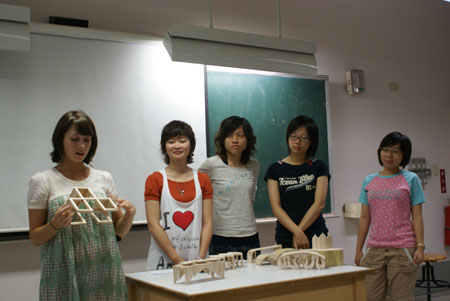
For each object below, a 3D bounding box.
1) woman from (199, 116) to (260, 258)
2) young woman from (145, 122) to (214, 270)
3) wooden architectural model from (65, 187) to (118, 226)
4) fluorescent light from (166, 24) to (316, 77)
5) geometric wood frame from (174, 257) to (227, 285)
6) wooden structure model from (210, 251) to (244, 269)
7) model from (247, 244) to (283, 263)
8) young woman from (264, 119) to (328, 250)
[{"bbox_3d":[0.047,0.610,3.424,0.400,1.639,0.280,-1,-4,-6],"label":"woman"},{"bbox_3d":[-0.267,0.626,3.265,0.410,1.605,0.320,-1,-4,-12],"label":"young woman"},{"bbox_3d":[-0.570,0.236,2.420,0.215,0.160,0.110,-1,-4,-10],"label":"wooden architectural model"},{"bbox_3d":[0.136,-0.710,4.164,1.230,0.250,0.170,1,-5,-30],"label":"fluorescent light"},{"bbox_3d":[-0.116,0.585,2.697,0.260,0.082,0.070,1,-5,-38],"label":"geometric wood frame"},{"bbox_3d":[0.008,0.610,3.086,0.090,0.076,0.185,-5,-5,37],"label":"wooden structure model"},{"bbox_3d":[0.237,0.626,3.395,0.050,0.073,0.320,-5,-5,40],"label":"model"},{"bbox_3d":[0.473,0.599,3.494,0.410,1.645,0.300,-2,-4,2],"label":"young woman"}]

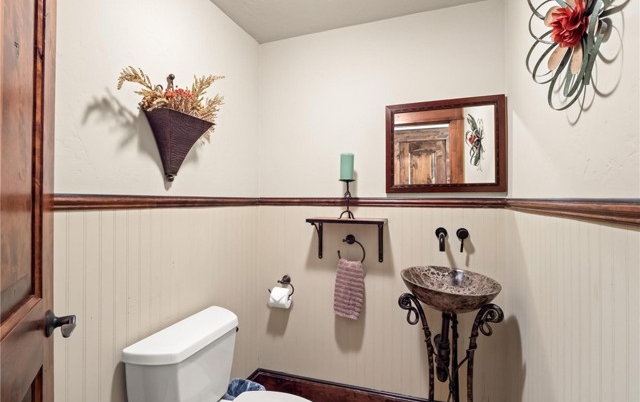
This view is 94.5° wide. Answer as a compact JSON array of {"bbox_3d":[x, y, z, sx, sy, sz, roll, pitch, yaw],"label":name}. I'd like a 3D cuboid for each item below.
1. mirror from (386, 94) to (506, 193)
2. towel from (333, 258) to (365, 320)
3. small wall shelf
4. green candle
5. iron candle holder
[{"bbox_3d":[0.681,-0.297,1.639,0.608,0.505,0.030,0,0,19],"label":"mirror"},{"bbox_3d":[0.172,0.527,1.765,0.188,0.355,0.060,0,0,19],"label":"towel"},{"bbox_3d":[0.160,0.241,1.745,0.450,0.262,0.165,0,0,19],"label":"small wall shelf"},{"bbox_3d":[0.163,-0.202,1.750,0.079,0.152,0.079,0,0,19],"label":"green candle"},{"bbox_3d":[0.163,-0.007,1.750,0.100,0.235,0.100,0,0,19],"label":"iron candle holder"}]

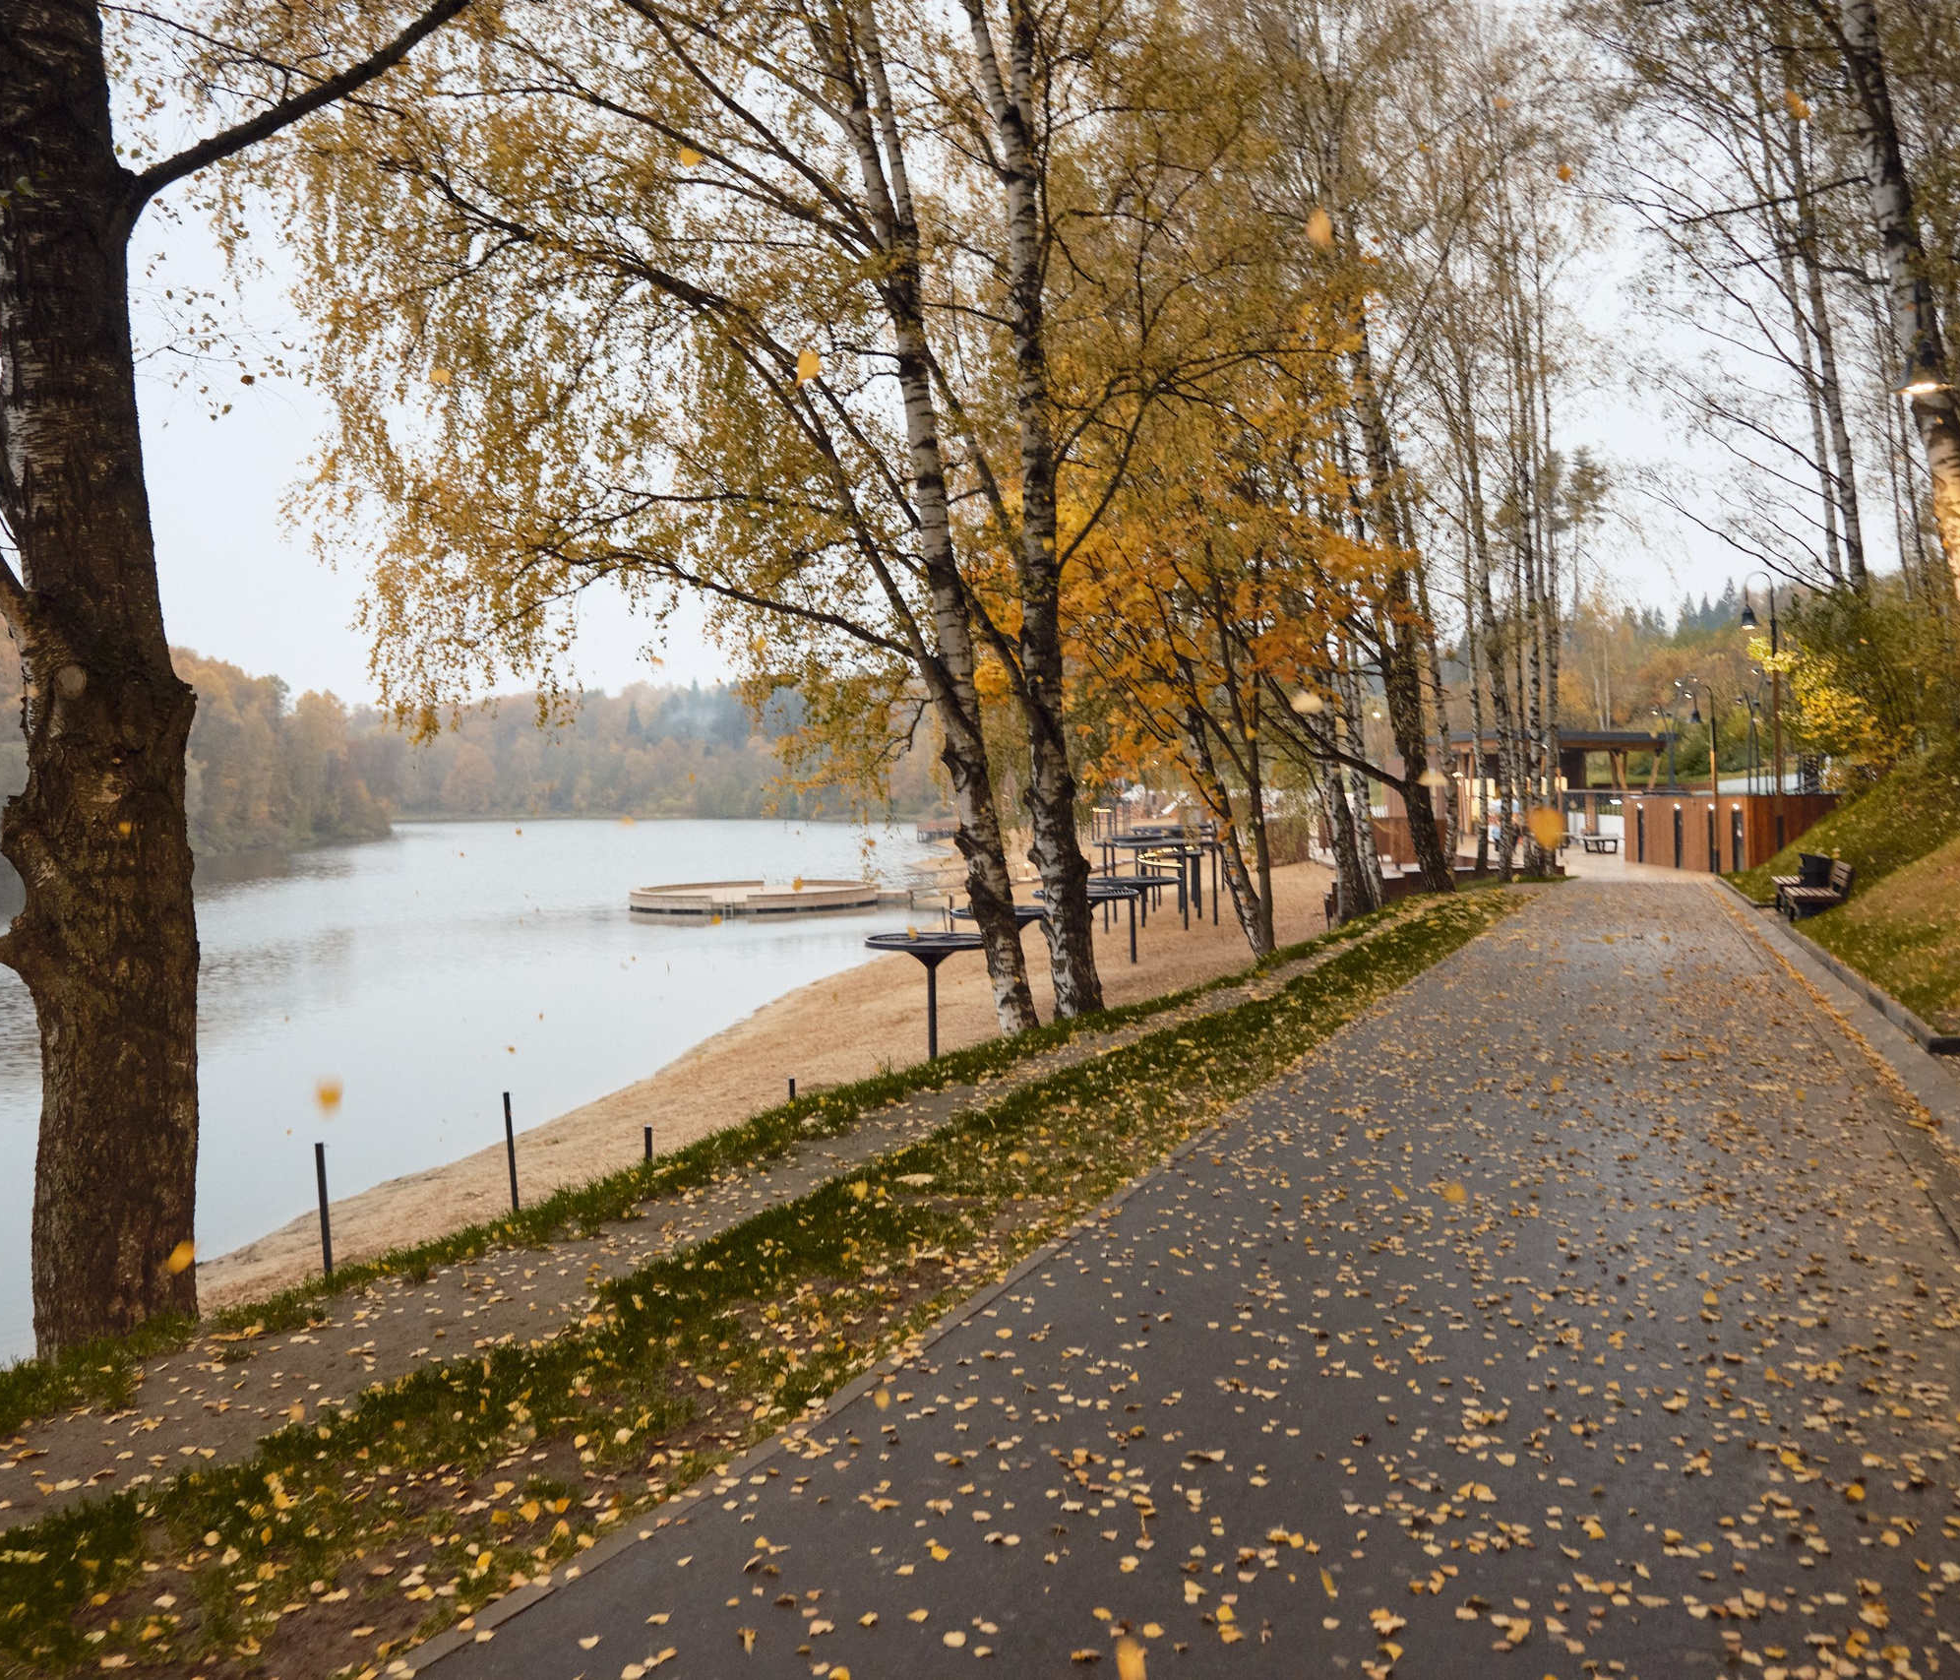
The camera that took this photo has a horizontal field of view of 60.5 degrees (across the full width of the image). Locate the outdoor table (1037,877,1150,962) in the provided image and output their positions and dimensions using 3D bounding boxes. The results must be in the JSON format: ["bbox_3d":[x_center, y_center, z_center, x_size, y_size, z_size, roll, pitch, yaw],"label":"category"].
[{"bbox_3d":[1.930,1.519,29.980,1.934,1.285,1.934,-2,2,0],"label":"outdoor table"}]

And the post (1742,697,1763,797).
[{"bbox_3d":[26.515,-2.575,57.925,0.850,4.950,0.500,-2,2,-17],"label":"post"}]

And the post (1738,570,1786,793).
[{"bbox_3d":[12.417,-2.036,26.620,0.590,4.366,0.340,-1,2,22],"label":"post"}]

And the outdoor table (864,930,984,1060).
[{"bbox_3d":[-0.624,2.069,21.475,1.714,1.629,1.714,-2,2,0],"label":"outdoor table"}]

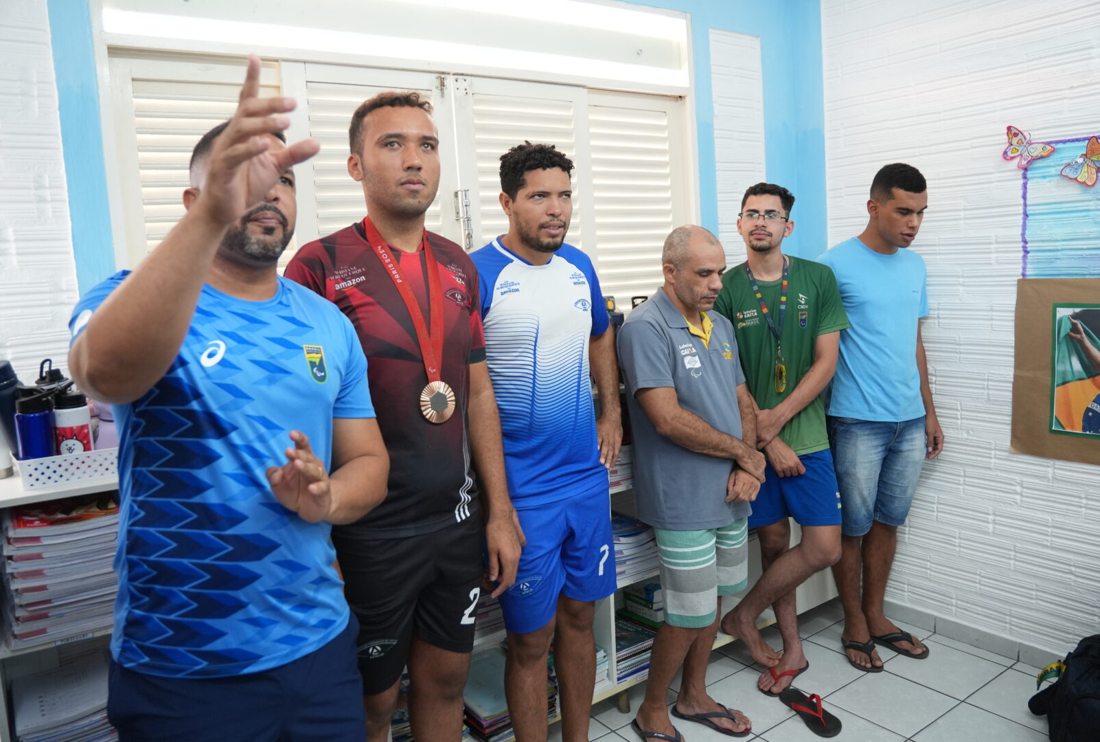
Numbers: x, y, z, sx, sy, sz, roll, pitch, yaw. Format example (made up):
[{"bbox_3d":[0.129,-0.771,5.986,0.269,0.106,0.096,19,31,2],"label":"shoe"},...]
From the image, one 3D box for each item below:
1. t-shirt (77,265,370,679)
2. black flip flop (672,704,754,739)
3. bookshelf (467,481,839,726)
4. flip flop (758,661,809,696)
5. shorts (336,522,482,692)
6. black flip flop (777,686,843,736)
[{"bbox_3d":[-0.597,0.169,1.420,0.520,0.700,0.320,-8,9,-31],"label":"t-shirt"},{"bbox_3d":[0.514,1.102,2.485,0.268,0.060,0.105,0,6,32],"label":"black flip flop"},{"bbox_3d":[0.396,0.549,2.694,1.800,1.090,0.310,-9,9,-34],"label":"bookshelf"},{"bbox_3d":[0.822,1.040,2.680,0.280,0.055,0.100,-10,10,-39],"label":"flip flop"},{"bbox_3d":[-0.298,0.430,1.685,0.380,0.420,0.270,-8,7,-40],"label":"shorts"},{"bbox_3d":[0.830,1.089,2.484,0.100,0.055,0.260,-6,6,-25],"label":"black flip flop"}]

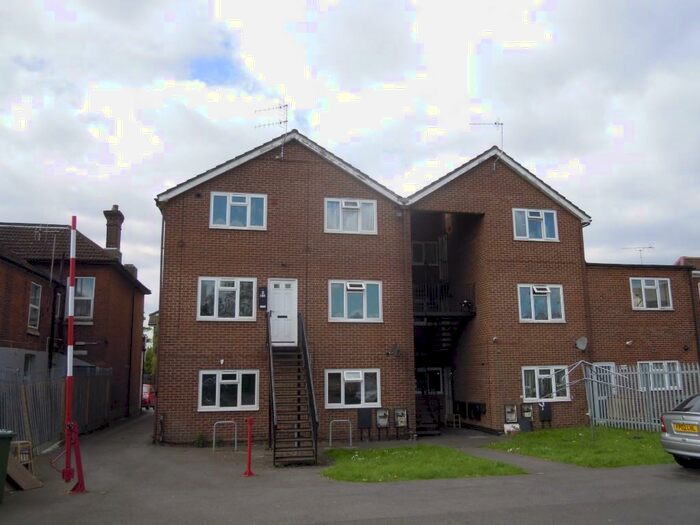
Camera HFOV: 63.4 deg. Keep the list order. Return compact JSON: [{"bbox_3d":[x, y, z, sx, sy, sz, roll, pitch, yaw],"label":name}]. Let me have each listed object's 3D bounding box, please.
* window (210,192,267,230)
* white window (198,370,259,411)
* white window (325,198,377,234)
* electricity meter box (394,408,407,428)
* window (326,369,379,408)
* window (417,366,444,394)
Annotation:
[{"bbox_3d":[-3.426,-1.576,17.504,1.713,1.130,0.100,1,-8,-12],"label":"window"},{"bbox_3d":[-3.562,3.790,16.760,1.740,1.185,0.100,1,-8,-12],"label":"white window"},{"bbox_3d":[0.042,-1.477,18.233,1.724,1.116,0.110,1,-8,-12],"label":"white window"},{"bbox_3d":[1.569,4.837,17.577,0.360,0.540,0.200,2,-10,-12],"label":"electricity meter box"},{"bbox_3d":[0.114,3.909,17.516,1.772,1.186,0.130,2,-10,-12],"label":"window"},{"bbox_3d":[3.171,4.788,22.760,1.220,1.037,0.100,1,-8,-12],"label":"window"}]

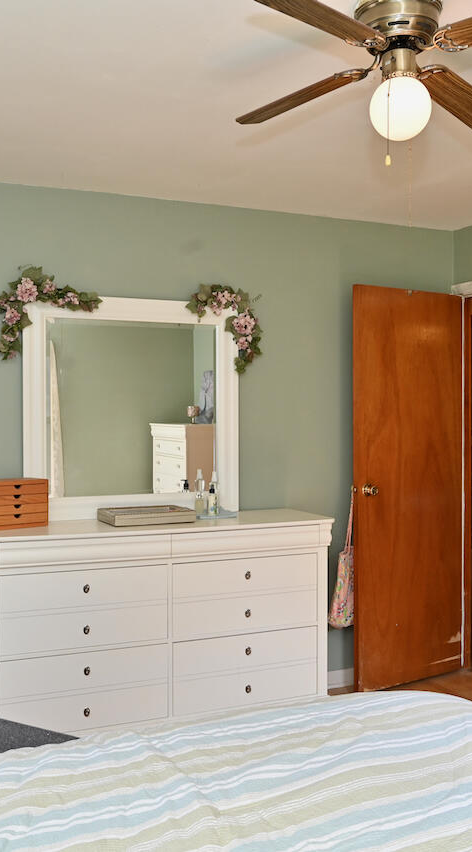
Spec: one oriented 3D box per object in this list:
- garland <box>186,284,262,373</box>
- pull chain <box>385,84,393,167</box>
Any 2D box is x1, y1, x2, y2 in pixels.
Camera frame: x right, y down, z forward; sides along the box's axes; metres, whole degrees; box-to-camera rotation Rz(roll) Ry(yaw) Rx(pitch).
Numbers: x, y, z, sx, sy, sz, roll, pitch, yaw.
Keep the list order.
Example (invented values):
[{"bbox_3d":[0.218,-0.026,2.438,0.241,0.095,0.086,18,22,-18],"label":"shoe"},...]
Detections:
[{"bbox_3d":[-0.054,-0.458,4.059,0.390,0.405,0.120,-1,1,-25],"label":"garland"},{"bbox_3d":[0.366,-0.724,2.045,0.014,0.205,0.014,-1,1,-25],"label":"pull chain"}]

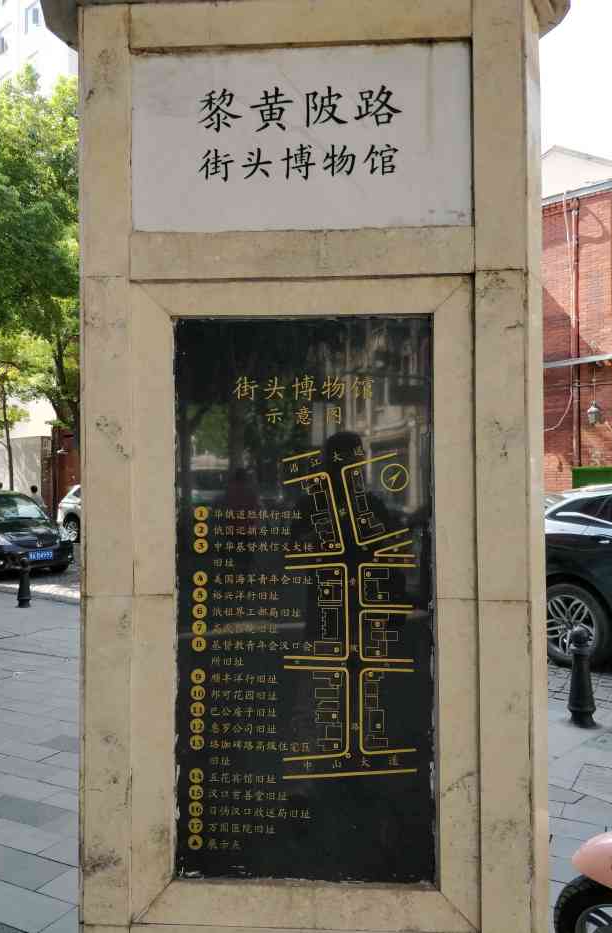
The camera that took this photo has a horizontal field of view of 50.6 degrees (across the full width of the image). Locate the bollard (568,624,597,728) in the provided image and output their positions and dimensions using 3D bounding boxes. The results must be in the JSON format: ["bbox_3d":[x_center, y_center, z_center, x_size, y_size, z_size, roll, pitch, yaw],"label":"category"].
[{"bbox_3d":[1.781,1.343,4.177,0.170,0.632,0.170,0,-2,0],"label":"bollard"}]

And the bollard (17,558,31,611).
[{"bbox_3d":[-3.648,1.498,8.367,0.170,0.632,0.170,0,-2,0],"label":"bollard"}]

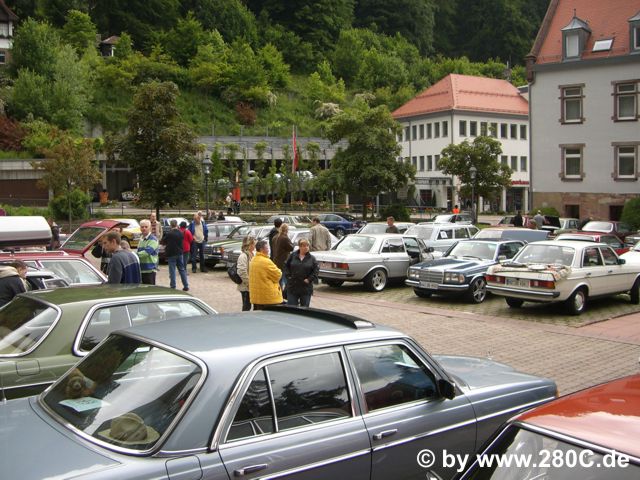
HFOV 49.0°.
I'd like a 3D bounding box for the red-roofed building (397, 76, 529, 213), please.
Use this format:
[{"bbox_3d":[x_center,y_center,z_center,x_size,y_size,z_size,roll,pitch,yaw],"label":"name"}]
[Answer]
[{"bbox_3d":[17.135,-10.641,77.491,14.900,14.900,10.100,-2,4,-29],"label":"red-roofed building"}]

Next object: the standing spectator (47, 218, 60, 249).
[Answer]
[{"bbox_3d":[-8.345,0.140,22.000,0.380,1.720,0.500,-1,3,-12],"label":"standing spectator"}]

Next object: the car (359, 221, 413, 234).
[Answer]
[{"bbox_3d":[2.951,0.077,26.358,4.650,1.420,1.770,-3,5,-39],"label":"car"}]

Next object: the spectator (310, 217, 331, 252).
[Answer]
[{"bbox_3d":[0.022,0.286,20.058,0.580,1.830,0.360,-1,4,-17],"label":"spectator"}]

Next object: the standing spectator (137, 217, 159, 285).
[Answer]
[{"bbox_3d":[-3.223,0.530,13.157,0.520,1.820,0.360,3,4,36],"label":"standing spectator"}]

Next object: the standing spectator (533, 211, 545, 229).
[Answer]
[{"bbox_3d":[10.460,-0.543,33.555,0.520,1.750,0.350,2,4,21],"label":"standing spectator"}]

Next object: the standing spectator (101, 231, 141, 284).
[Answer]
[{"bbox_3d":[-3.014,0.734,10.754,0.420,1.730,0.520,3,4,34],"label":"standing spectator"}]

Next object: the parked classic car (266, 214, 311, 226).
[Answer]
[{"bbox_3d":[-1.804,-0.652,38.334,4.650,1.430,1.780,2,4,36],"label":"parked classic car"}]

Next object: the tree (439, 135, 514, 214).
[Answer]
[{"bbox_3d":[9.738,-3.757,44.000,4.600,5.400,4.600,0,3,0],"label":"tree"}]

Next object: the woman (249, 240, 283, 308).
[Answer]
[{"bbox_3d":[-0.836,0.855,10.654,0.420,1.710,0.540,-3,5,-41],"label":"woman"}]

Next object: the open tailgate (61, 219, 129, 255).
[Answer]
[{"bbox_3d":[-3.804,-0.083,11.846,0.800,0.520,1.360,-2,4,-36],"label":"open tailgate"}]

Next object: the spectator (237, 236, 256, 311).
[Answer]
[{"bbox_3d":[-1.150,0.769,11.300,0.380,1.660,0.500,0,3,6],"label":"spectator"}]

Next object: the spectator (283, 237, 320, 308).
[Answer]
[{"bbox_3d":[-0.315,0.808,12.676,0.570,1.680,0.360,0,4,-2],"label":"spectator"}]

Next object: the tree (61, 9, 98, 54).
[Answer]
[{"bbox_3d":[-32.519,-27.651,95.000,5.300,7.400,5.300,0,3,0],"label":"tree"}]

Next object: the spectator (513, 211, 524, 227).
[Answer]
[{"bbox_3d":[9.741,-0.556,34.555,0.500,1.750,0.330,1,4,11],"label":"spectator"}]

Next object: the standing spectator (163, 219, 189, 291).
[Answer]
[{"bbox_3d":[-3.588,0.372,17.655,0.580,1.760,0.380,0,4,0],"label":"standing spectator"}]

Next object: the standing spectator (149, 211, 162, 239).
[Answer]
[{"bbox_3d":[-5.736,-0.035,24.500,0.540,1.820,0.360,1,3,12],"label":"standing spectator"}]

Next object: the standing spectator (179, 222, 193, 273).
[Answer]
[{"bbox_3d":[-3.814,0.308,19.651,0.480,1.640,0.320,0,4,-6],"label":"standing spectator"}]

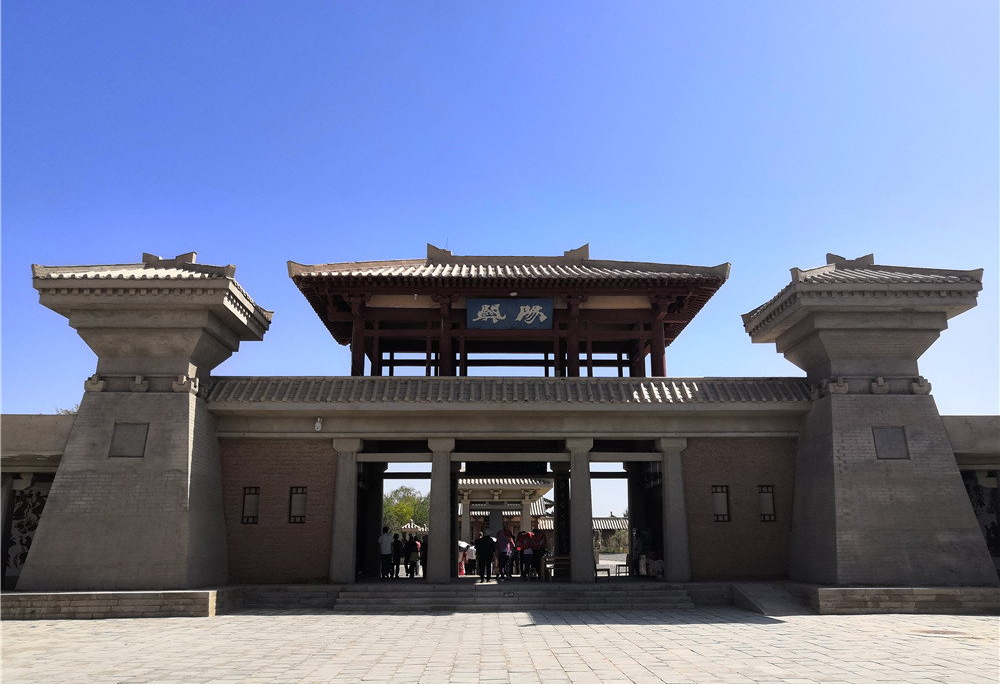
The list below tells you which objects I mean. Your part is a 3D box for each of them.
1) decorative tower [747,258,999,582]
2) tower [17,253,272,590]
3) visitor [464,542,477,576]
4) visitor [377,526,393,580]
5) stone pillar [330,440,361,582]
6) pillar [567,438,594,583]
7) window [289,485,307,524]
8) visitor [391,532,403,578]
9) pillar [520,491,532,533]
[{"bbox_3d":[11.768,2.171,24.944,5.821,10.648,4.465,0,-15,-1],"label":"decorative tower"},{"bbox_3d":[-10.721,2.093,23.798,5.739,10.239,4.331,0,-15,-1],"label":"tower"},{"bbox_3d":[-1.423,10.650,38.381,0.540,1.600,0.340,0,-15,-1],"label":"visitor"},{"bbox_3d":[-4.002,7.443,27.534,0.520,1.760,0.340,0,-15,-1],"label":"visitor"},{"bbox_3d":[-4.967,5.455,25.291,0.950,4.511,0.850,0,-15,-1],"label":"stone pillar"},{"bbox_3d":[2.539,5.231,24.385,0.800,4.368,0.760,0,-15,-1],"label":"pillar"},{"bbox_3d":[-6.489,5.240,25.022,0.530,1.156,0.130,0,-15,-1],"label":"window"},{"bbox_3d":[-3.753,7.768,28.295,0.460,1.600,0.360,0,-15,-1],"label":"visitor"},{"bbox_3d":[1.846,13.207,54.892,0.800,5.163,0.800,0,-15,-1],"label":"pillar"}]

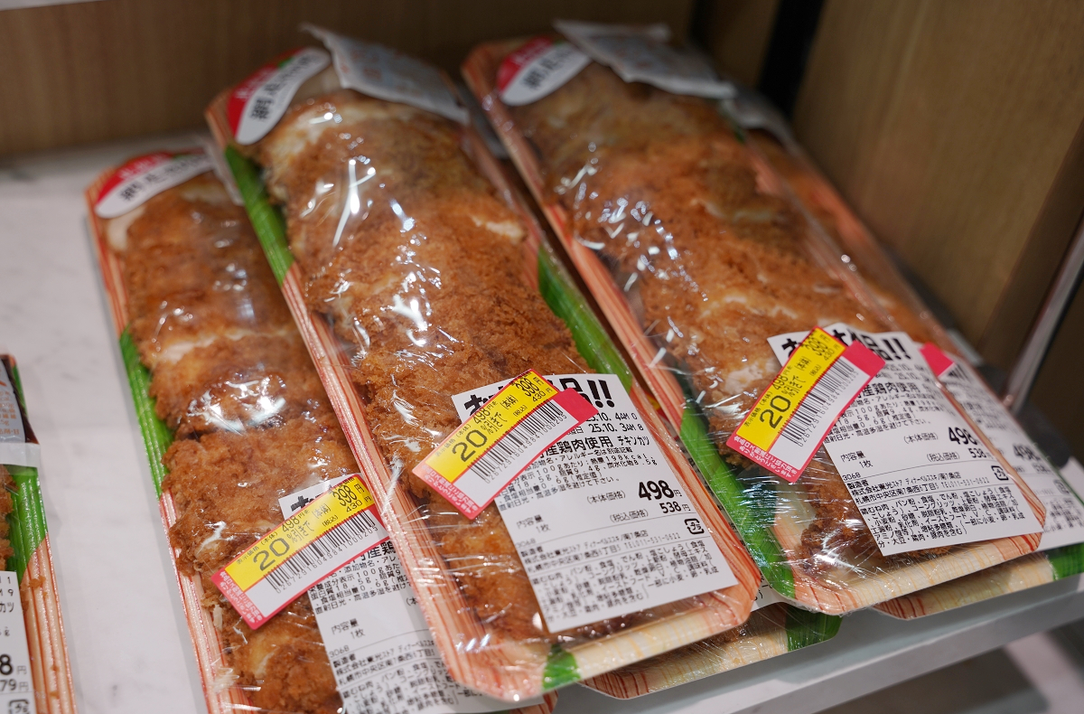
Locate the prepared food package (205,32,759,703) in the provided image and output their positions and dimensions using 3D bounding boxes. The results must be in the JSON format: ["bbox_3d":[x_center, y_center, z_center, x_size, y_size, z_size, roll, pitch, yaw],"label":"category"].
[{"bbox_3d":[-0.036,-0.015,0.499,0.101,0.039,0.305,-13,50,-21],"label":"prepared food package"}]

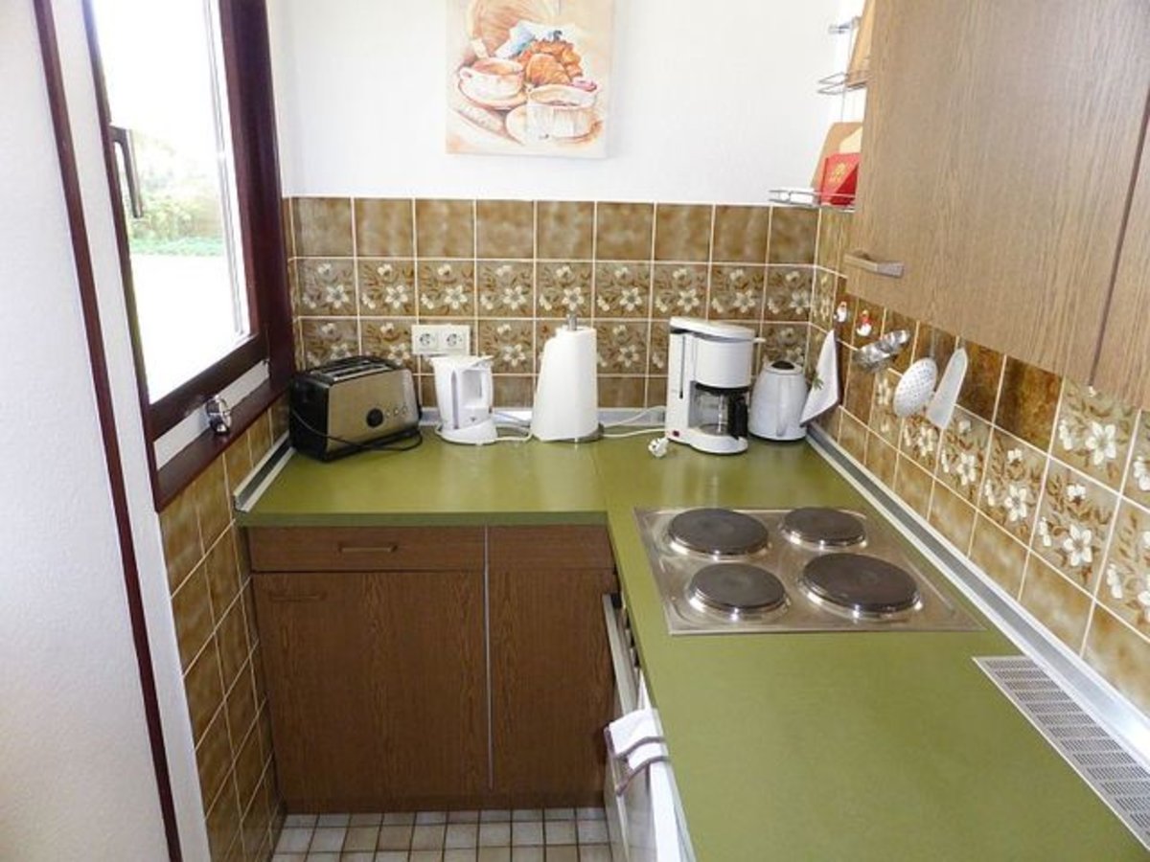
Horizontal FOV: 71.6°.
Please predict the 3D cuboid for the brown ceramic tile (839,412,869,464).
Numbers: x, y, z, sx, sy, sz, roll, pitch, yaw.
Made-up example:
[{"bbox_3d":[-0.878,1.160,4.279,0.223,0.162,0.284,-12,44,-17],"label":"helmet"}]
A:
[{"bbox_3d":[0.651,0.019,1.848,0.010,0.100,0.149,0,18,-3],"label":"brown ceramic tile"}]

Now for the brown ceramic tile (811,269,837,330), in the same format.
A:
[{"bbox_3d":[0.640,-0.337,2.047,0.010,0.149,0.142,0,18,-3],"label":"brown ceramic tile"}]

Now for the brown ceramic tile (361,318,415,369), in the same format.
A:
[{"bbox_3d":[-0.486,-0.224,2.107,0.149,0.149,0.012,0,18,-3],"label":"brown ceramic tile"}]

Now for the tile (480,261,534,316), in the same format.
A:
[{"bbox_3d":[-0.178,-0.364,2.069,0.149,0.149,0.010,0,18,-4],"label":"tile"}]

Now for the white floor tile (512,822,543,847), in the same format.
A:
[{"bbox_3d":[-0.111,0.950,1.870,0.073,0.010,0.073,0,18,-3],"label":"white floor tile"}]

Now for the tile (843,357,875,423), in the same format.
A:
[{"bbox_3d":[0.655,-0.103,1.819,0.010,0.149,0.149,0,18,-4],"label":"tile"}]

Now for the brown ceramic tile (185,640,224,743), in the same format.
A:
[{"bbox_3d":[-0.666,0.462,1.432,0.010,0.150,0.143,0,18,-4],"label":"brown ceramic tile"}]

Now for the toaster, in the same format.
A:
[{"bbox_3d":[-0.543,-0.074,1.977,0.160,0.191,0.297,13,21,32],"label":"toaster"}]

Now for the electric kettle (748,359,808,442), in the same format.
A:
[{"bbox_3d":[0.537,-0.086,2.084,0.157,0.195,0.190,4,18,7],"label":"electric kettle"}]

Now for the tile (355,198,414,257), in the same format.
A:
[{"bbox_3d":[-0.480,-0.511,2.013,0.149,0.147,0.012,0,18,-3],"label":"tile"}]

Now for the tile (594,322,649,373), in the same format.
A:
[{"bbox_3d":[0.121,-0.223,2.143,0.149,0.149,0.012,0,18,-3],"label":"tile"}]

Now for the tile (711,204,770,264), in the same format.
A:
[{"bbox_3d":[0.431,-0.508,2.066,0.150,0.150,0.010,0,18,-4],"label":"tile"}]

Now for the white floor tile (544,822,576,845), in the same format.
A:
[{"bbox_3d":[-0.035,0.950,1.875,0.073,0.010,0.073,0,18,-3],"label":"white floor tile"}]

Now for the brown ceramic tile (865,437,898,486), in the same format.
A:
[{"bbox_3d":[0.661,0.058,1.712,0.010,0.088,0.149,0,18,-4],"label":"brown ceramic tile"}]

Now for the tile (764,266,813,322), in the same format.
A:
[{"bbox_3d":[0.565,-0.362,2.116,0.130,0.149,0.010,0,18,-4],"label":"tile"}]

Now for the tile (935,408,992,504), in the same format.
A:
[{"bbox_3d":[0.675,0.038,1.377,0.010,0.149,0.149,0,18,-3],"label":"tile"}]

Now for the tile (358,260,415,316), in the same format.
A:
[{"bbox_3d":[-0.483,-0.368,2.060,0.149,0.149,0.012,0,18,-3],"label":"tile"}]

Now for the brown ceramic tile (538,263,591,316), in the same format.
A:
[{"bbox_3d":[-0.027,-0.365,2.077,0.149,0.149,0.010,0,18,-4],"label":"brown ceramic tile"}]

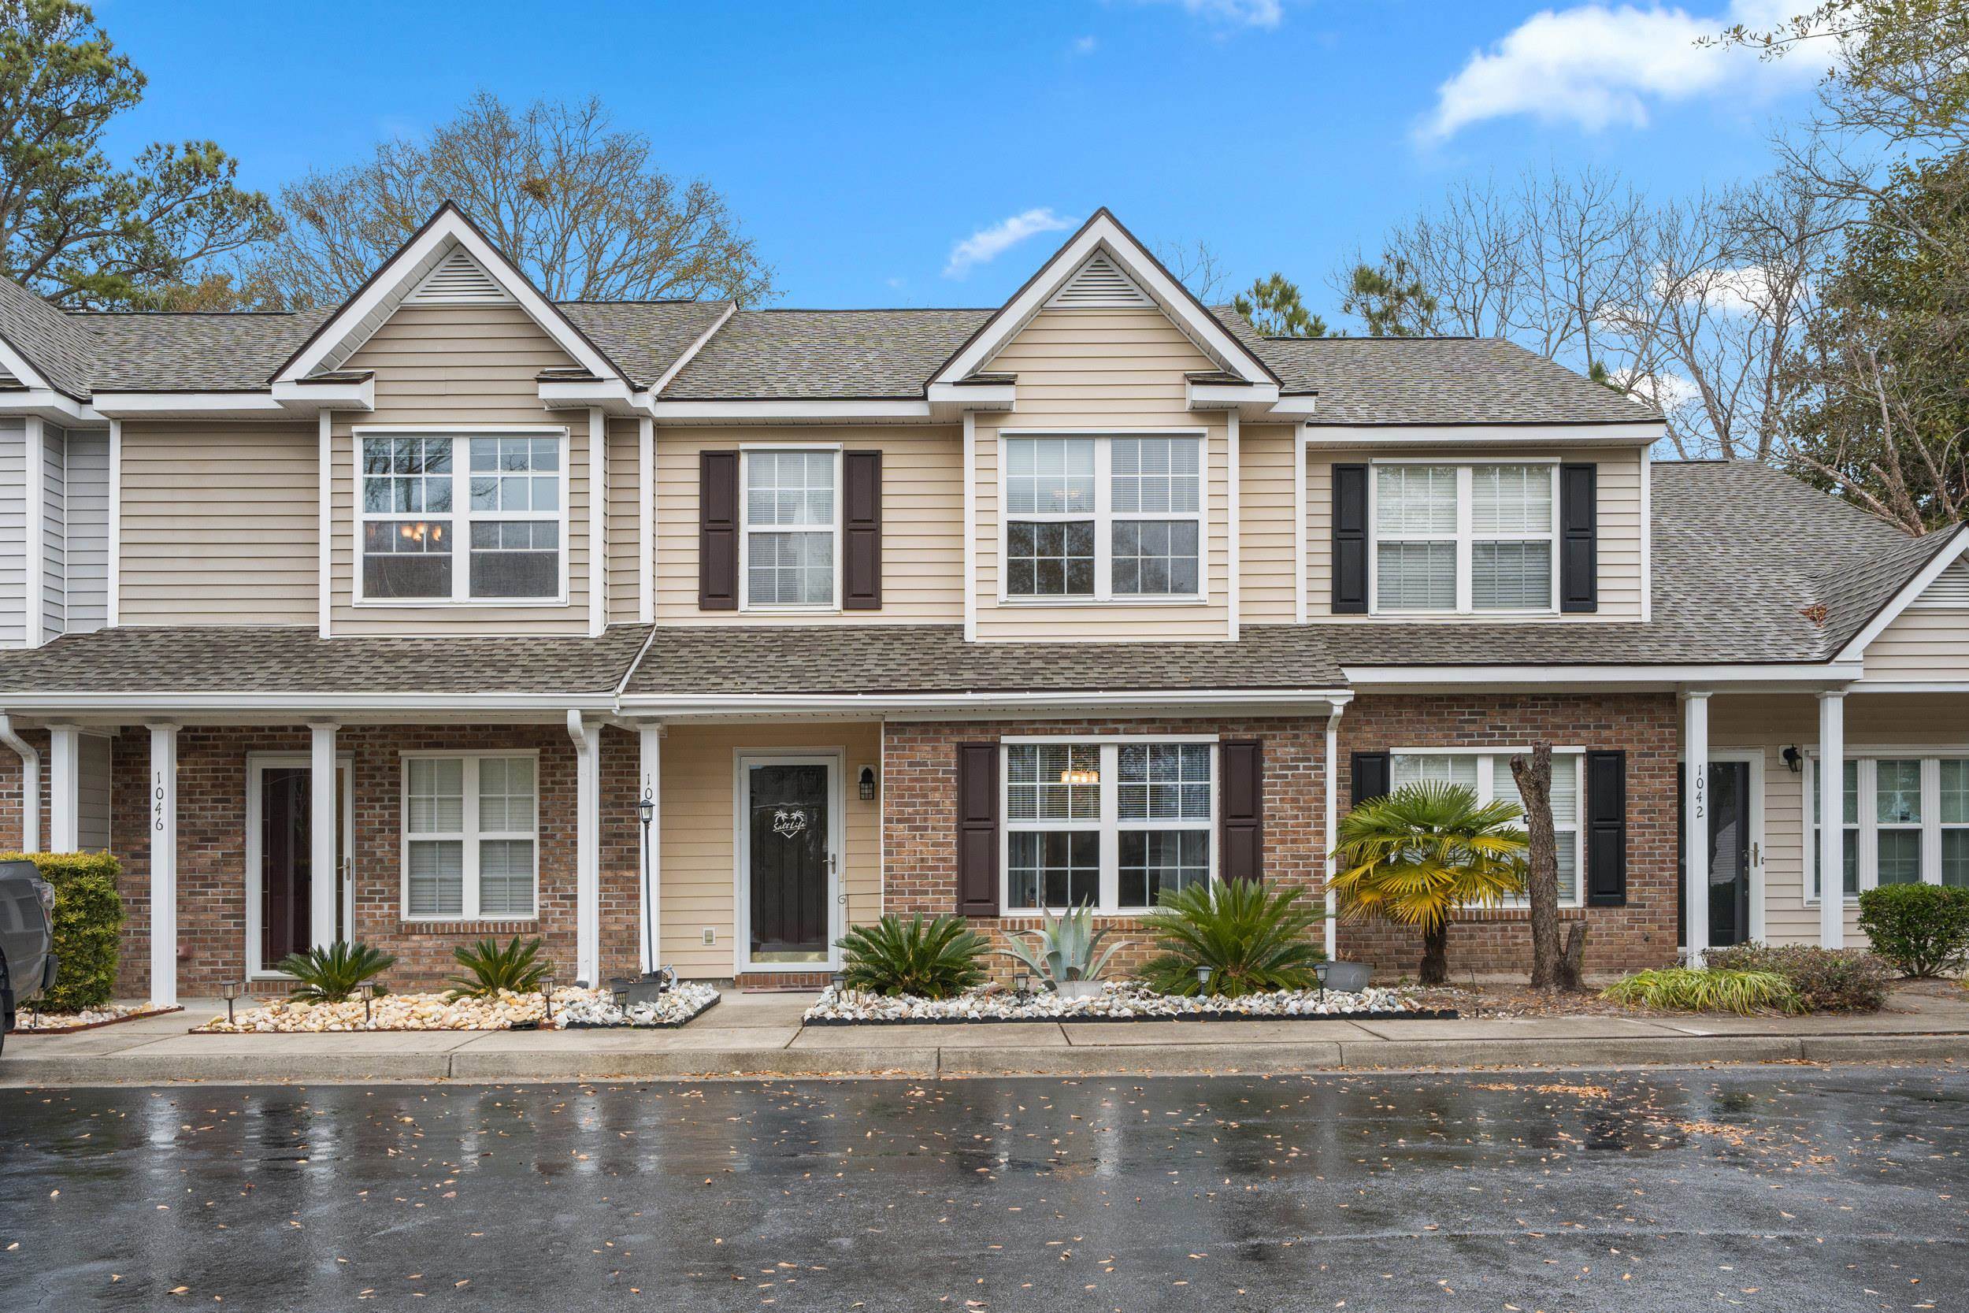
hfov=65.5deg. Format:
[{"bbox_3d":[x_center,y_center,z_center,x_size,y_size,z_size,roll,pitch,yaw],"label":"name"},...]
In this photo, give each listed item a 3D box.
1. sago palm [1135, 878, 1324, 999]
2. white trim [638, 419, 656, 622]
[{"bbox_3d":[2.054,2.339,12.700,1.500,0.980,1.350,0,-1,-2],"label":"sago palm"},{"bbox_3d":[-3.127,-1.262,14.180,0.135,1.910,0.110,0,-1,-2],"label":"white trim"}]

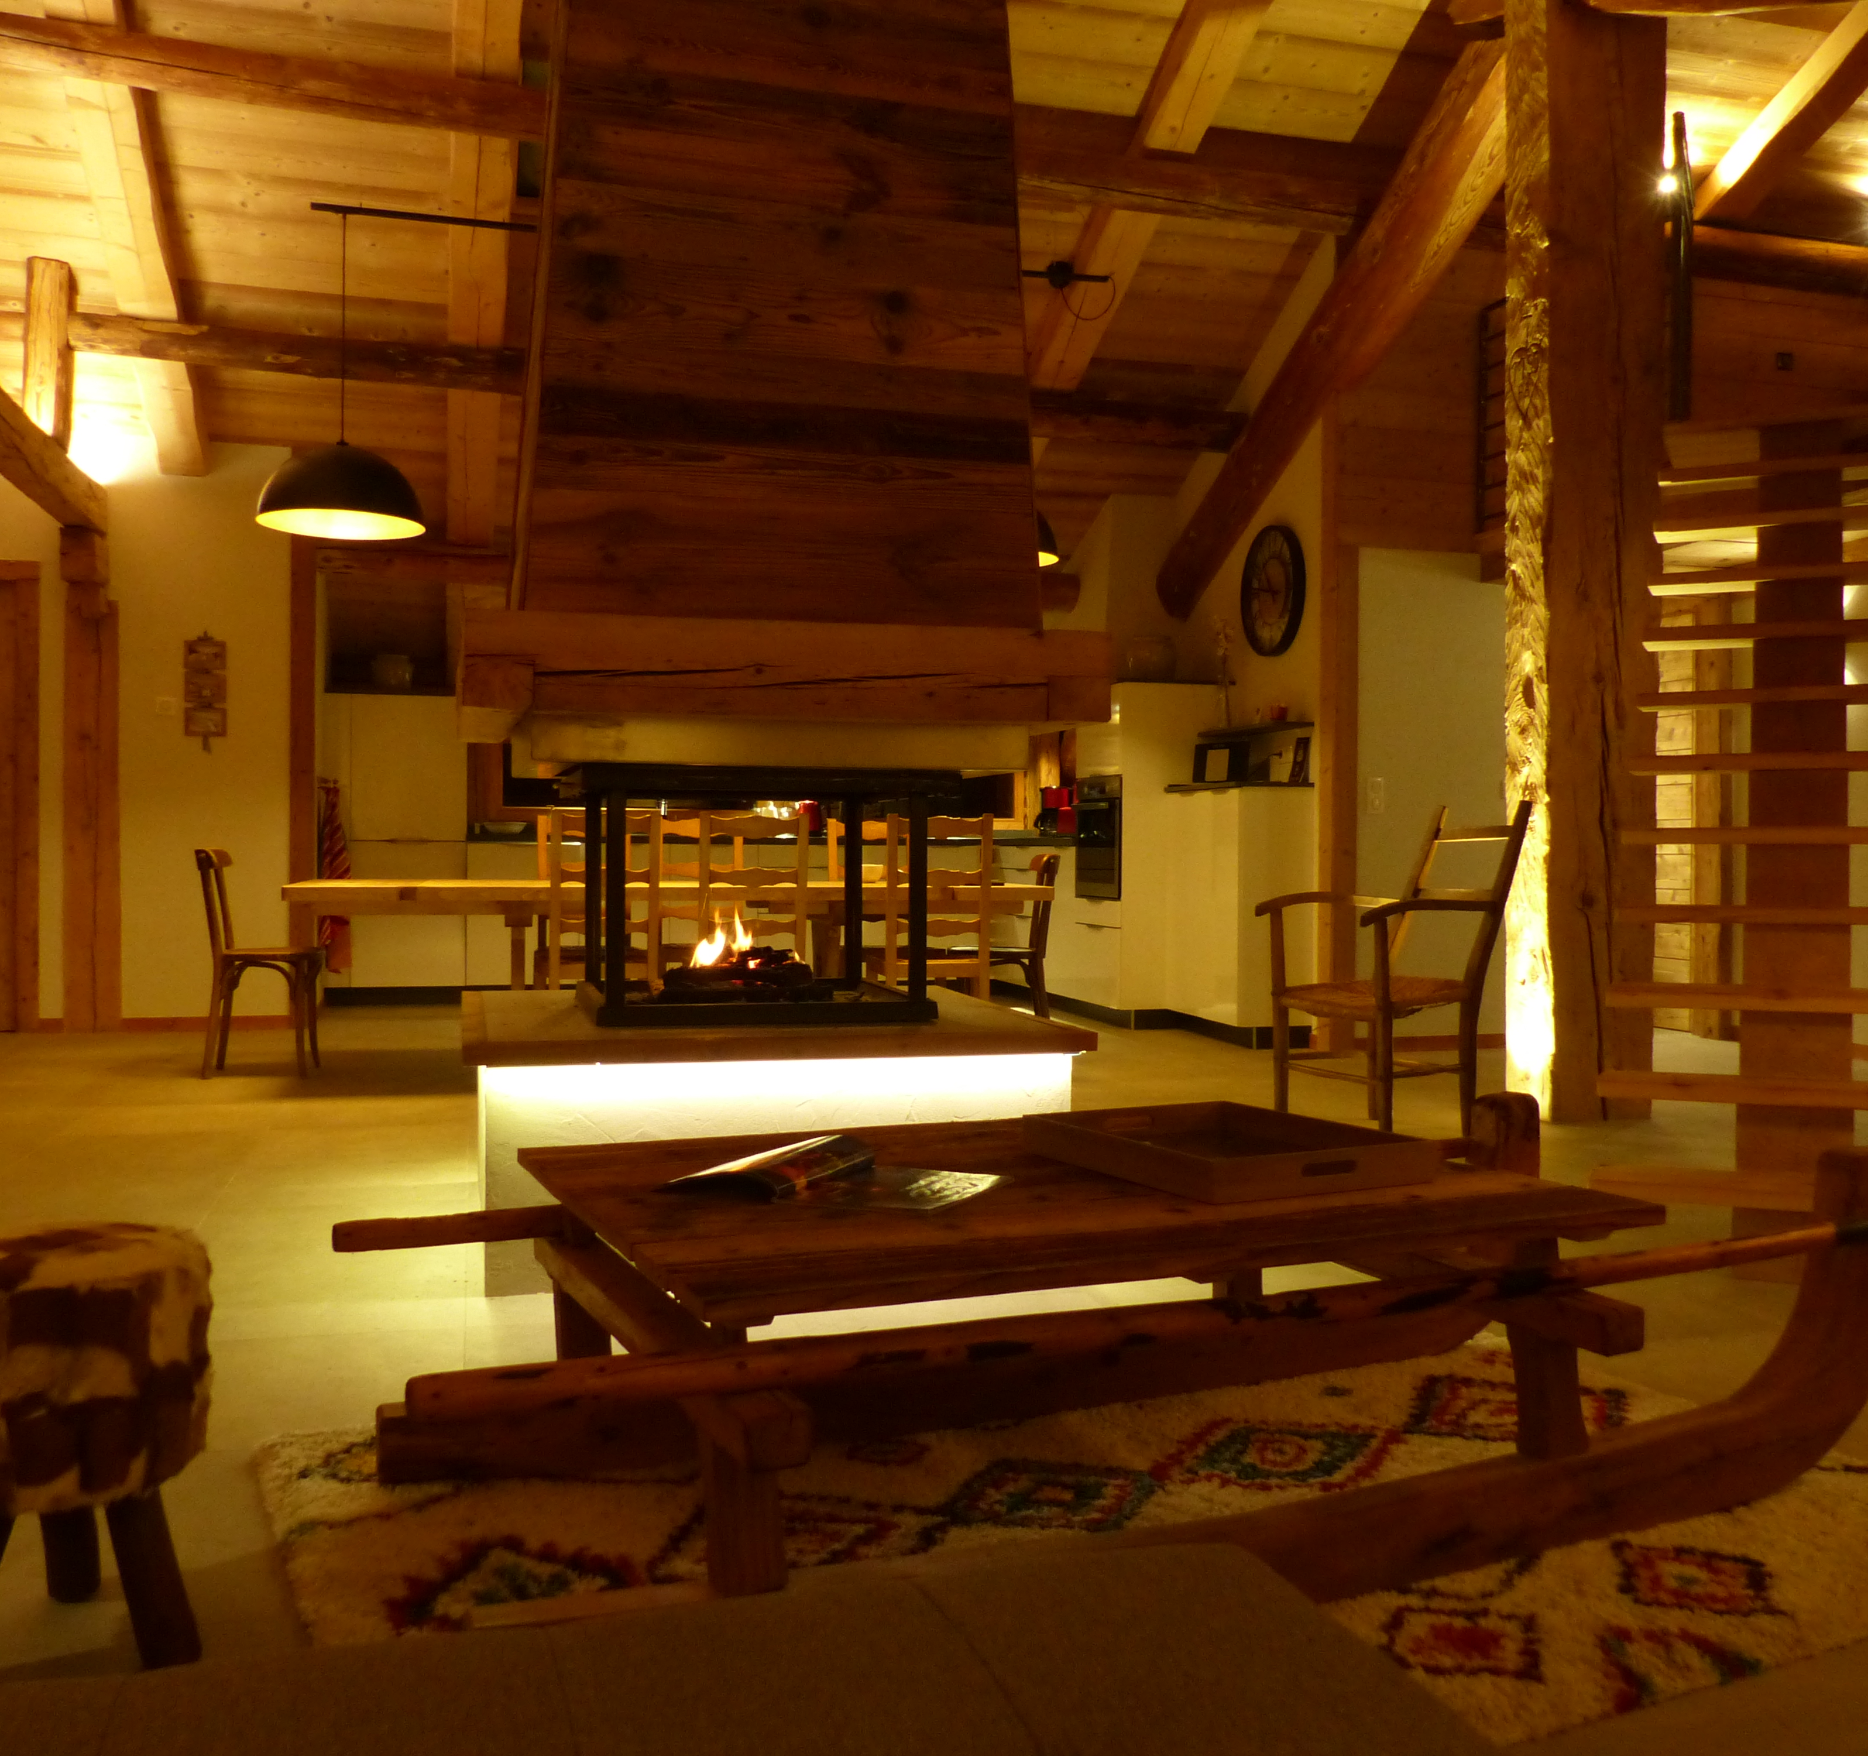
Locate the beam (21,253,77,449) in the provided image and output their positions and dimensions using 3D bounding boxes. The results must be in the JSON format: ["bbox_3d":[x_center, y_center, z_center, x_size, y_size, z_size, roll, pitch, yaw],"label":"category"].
[{"bbox_3d":[-3.711,-2.222,7.095,0.180,0.770,0.180,0,1,-15],"label":"beam"}]

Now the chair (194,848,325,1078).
[{"bbox_3d":[-2.568,0.316,6.441,0.440,0.850,0.400,0,1,-10],"label":"chair"}]

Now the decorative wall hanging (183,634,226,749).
[{"bbox_3d":[-3.405,-0.872,7.898,0.205,0.530,0.030,0,1,-15],"label":"decorative wall hanging"}]

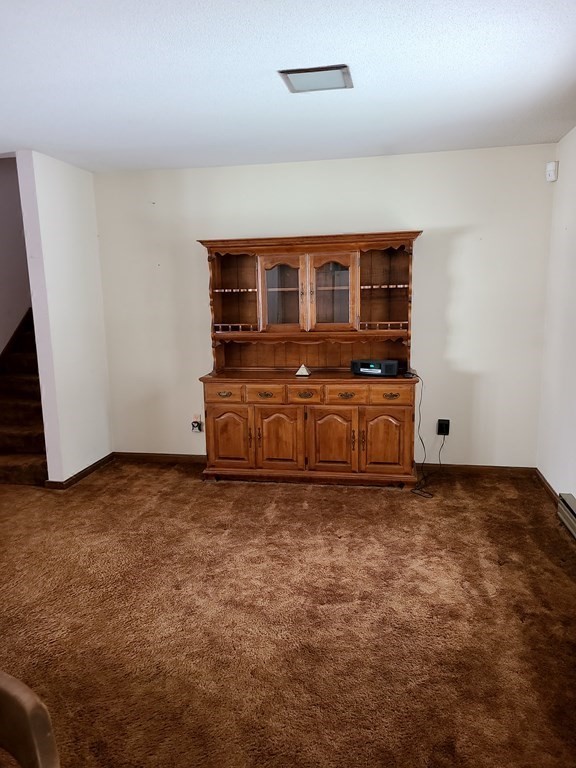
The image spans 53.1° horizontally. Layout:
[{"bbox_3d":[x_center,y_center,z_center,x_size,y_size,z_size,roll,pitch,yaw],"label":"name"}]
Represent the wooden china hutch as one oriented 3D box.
[{"bbox_3d":[0.169,-0.189,4.514,1.688,1.865,0.446,1,10,11],"label":"wooden china hutch"}]

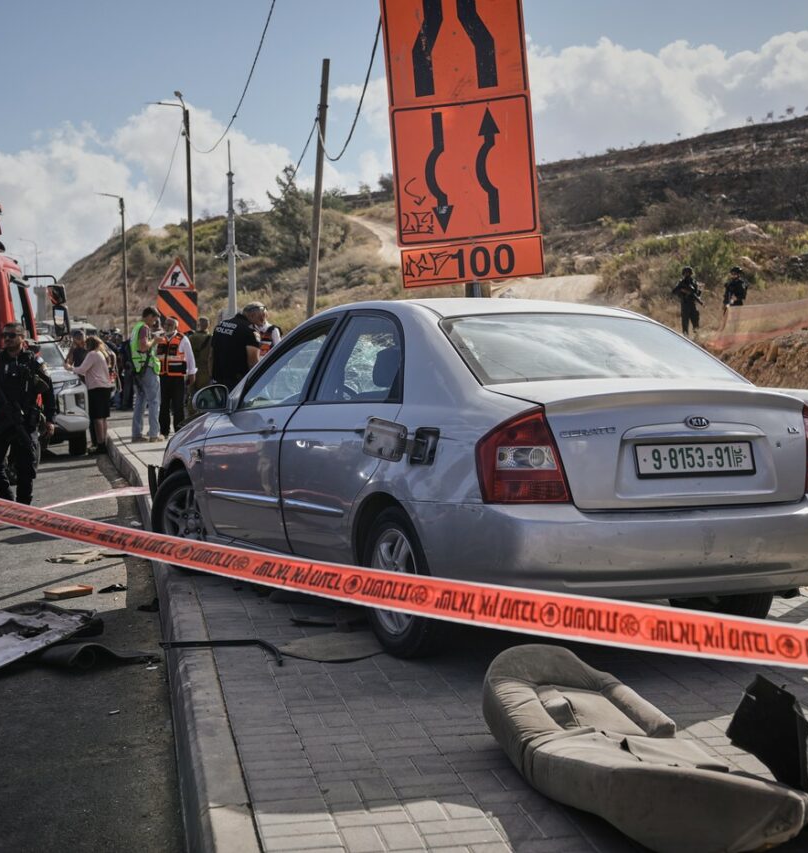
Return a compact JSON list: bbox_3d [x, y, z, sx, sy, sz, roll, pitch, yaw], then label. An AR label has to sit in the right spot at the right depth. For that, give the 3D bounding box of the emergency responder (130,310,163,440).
[{"bbox_3d":[-3.341,-0.691,19.953,0.420,1.720,0.500,-2,4,-13],"label":"emergency responder"}]

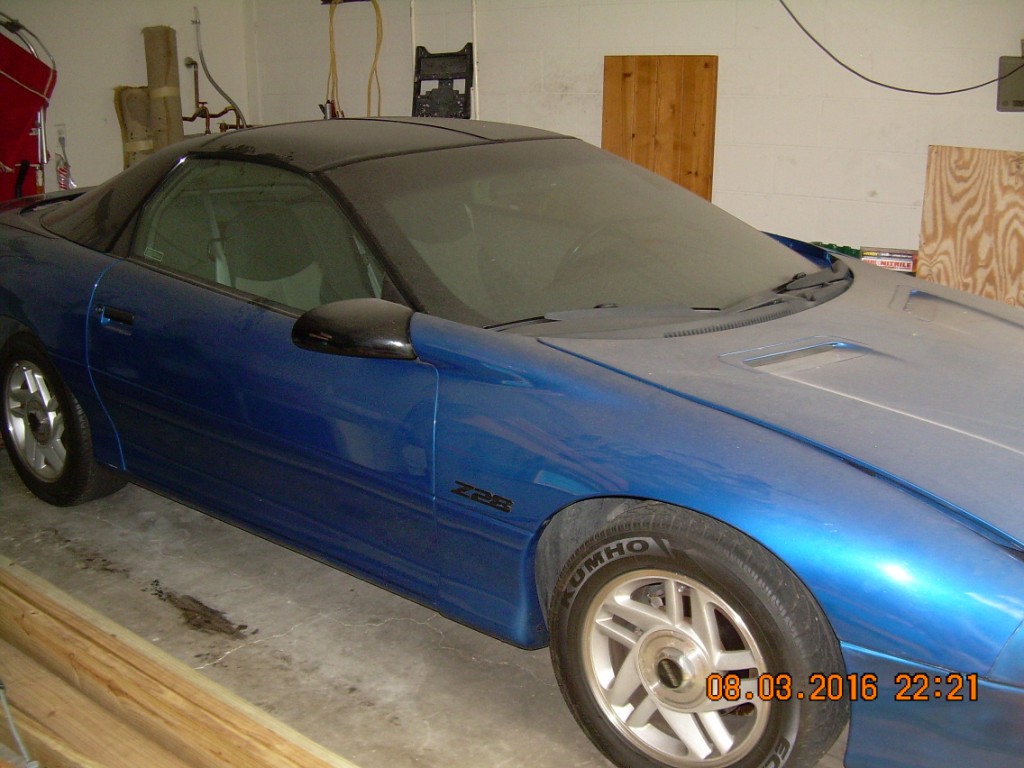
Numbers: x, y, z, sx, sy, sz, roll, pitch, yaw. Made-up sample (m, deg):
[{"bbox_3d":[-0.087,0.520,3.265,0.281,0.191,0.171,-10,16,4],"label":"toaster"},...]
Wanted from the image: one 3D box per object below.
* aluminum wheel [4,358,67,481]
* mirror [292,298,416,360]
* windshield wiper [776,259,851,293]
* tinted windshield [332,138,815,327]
[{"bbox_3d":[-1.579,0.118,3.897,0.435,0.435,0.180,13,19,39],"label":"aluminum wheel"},{"bbox_3d":[-0.359,-0.126,2.533,0.220,0.130,0.250,13,19,39],"label":"mirror"},{"bbox_3d":[0.898,-0.322,3.325,0.080,0.070,0.620,10,18,32],"label":"windshield wiper"},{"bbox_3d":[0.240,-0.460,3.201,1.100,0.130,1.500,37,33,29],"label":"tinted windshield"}]

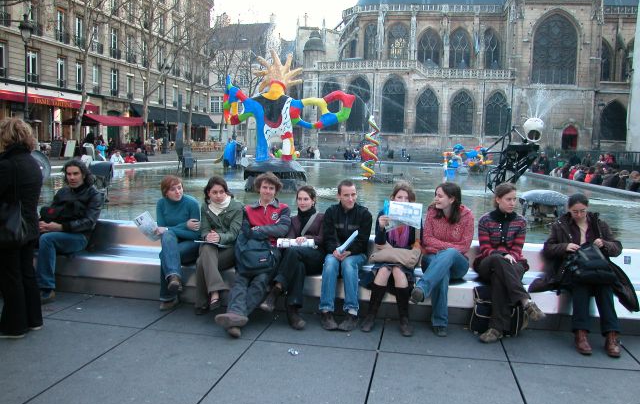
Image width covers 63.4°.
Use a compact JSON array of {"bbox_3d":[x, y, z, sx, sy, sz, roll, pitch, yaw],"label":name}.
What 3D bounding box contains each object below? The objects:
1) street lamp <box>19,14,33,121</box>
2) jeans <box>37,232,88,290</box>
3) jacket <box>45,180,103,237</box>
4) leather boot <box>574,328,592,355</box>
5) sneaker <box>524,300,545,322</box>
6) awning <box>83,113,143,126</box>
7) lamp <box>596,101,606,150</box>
[{"bbox_3d":[-11.207,-4.433,19.700,0.580,5.300,0.580,2,6,12],"label":"street lamp"},{"bbox_3d":[-2.626,0.611,5.270,0.580,0.570,0.420,-3,7,-37],"label":"jeans"},{"bbox_3d":[-2.562,0.083,5.380,0.540,0.570,0.450,7,8,43],"label":"jacket"},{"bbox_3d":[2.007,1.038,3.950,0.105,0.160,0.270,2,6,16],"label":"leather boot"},{"bbox_3d":[1.743,0.884,4.200,0.100,0.120,0.260,-2,17,-26],"label":"sneaker"},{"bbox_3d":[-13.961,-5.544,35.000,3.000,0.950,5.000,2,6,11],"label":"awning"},{"bbox_3d":[23.257,-5.773,43.000,0.600,5.400,0.600,2,6,11],"label":"lamp"}]

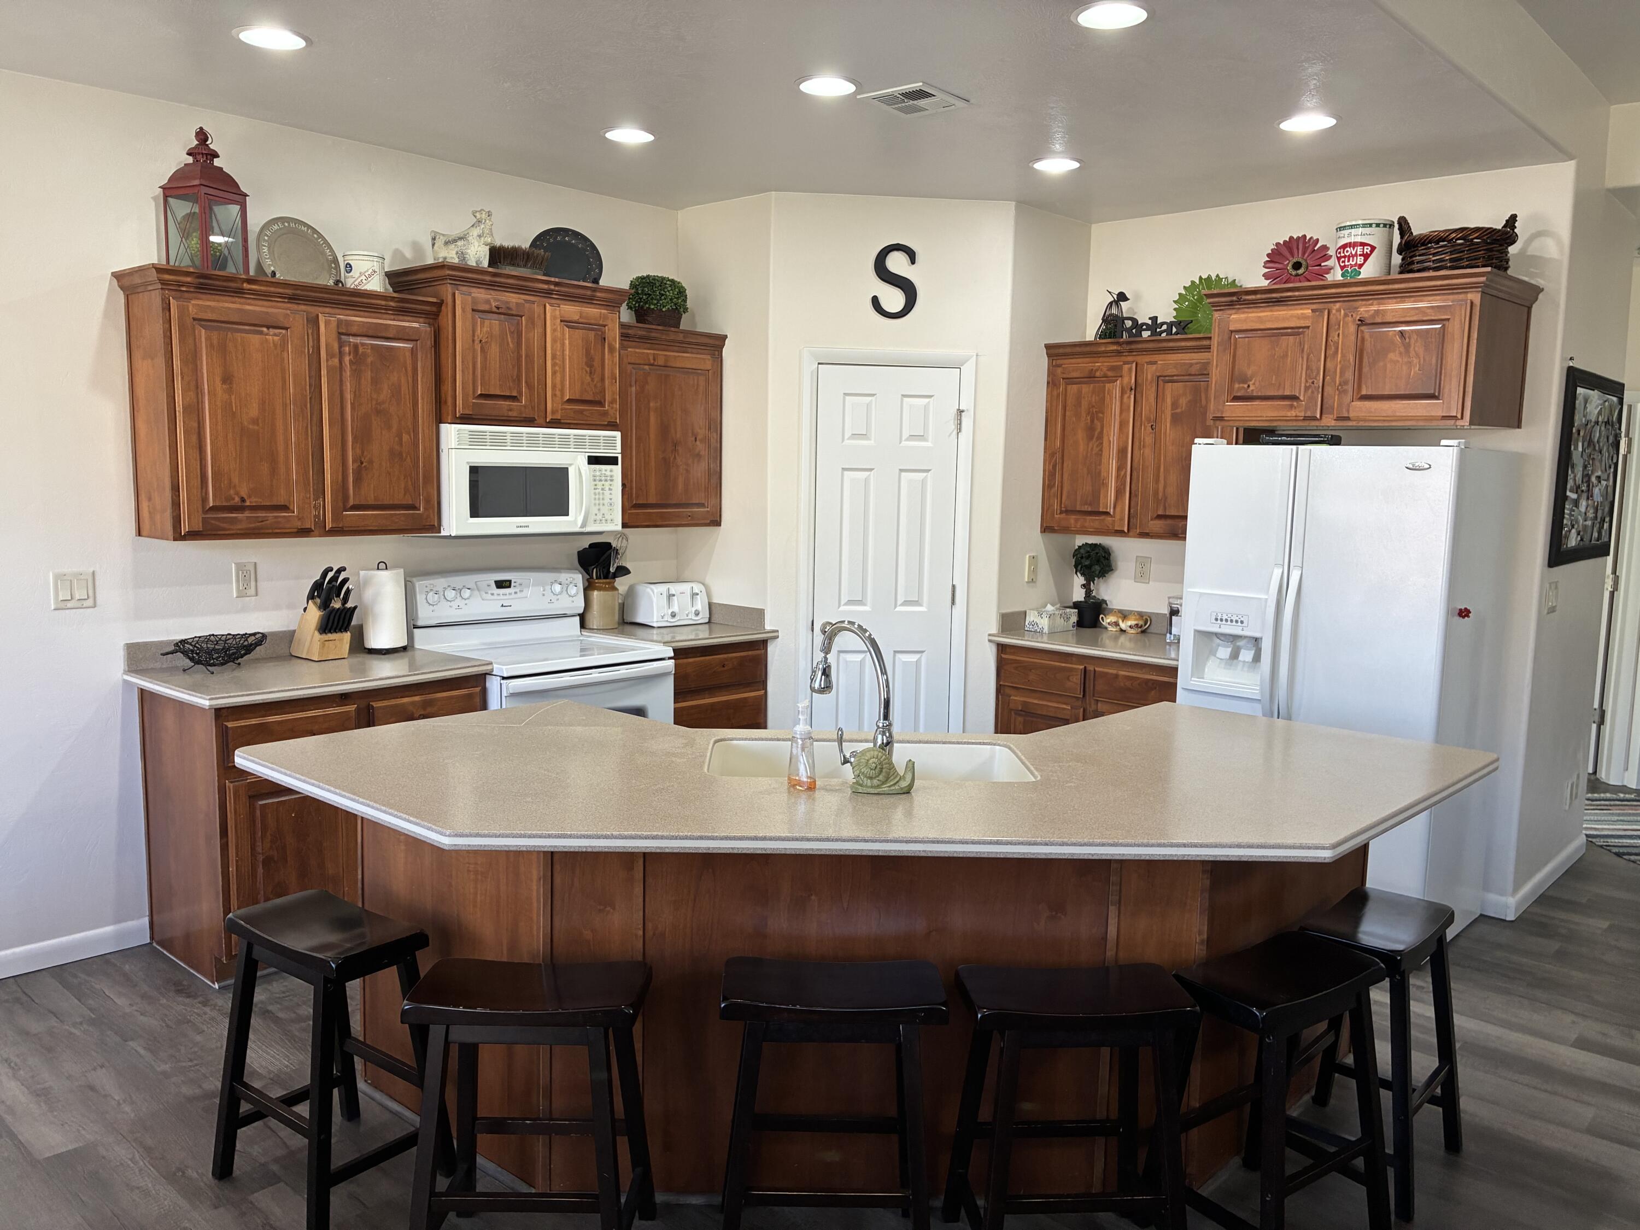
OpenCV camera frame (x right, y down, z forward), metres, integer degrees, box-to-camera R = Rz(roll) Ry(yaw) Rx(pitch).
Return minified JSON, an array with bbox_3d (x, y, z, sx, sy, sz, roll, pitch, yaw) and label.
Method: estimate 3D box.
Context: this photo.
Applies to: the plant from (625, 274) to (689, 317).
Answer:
[{"bbox_3d":[-0.698,-1.351,5.245,0.250,0.195,0.250,1,7,0],"label":"plant"}]

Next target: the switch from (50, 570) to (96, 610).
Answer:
[{"bbox_3d":[-2.335,-0.078,3.857,0.010,0.119,0.122,7,9,42],"label":"switch"}]

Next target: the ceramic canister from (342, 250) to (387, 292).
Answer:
[{"bbox_3d":[-1.587,-1.172,4.294,0.145,0.180,0.145,-1,7,-20],"label":"ceramic canister"}]

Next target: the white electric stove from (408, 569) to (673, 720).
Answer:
[{"bbox_3d":[-1.077,0.446,4.772,0.715,1.200,0.760,7,9,42],"label":"white electric stove"}]

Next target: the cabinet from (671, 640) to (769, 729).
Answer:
[{"bbox_3d":[-0.661,0.541,5.328,0.636,0.894,0.617,8,9,42],"label":"cabinet"}]

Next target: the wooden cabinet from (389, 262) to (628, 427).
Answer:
[{"bbox_3d":[-1.172,-0.990,4.718,0.413,0.553,0.821,8,9,42],"label":"wooden cabinet"}]

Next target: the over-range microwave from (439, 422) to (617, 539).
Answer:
[{"bbox_3d":[-1.192,-0.518,4.768,0.412,0.394,0.761,7,9,42],"label":"over-range microwave"}]

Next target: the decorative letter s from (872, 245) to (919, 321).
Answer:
[{"bbox_3d":[0.316,-1.403,5.178,0.197,0.312,0.022,1,7,-2],"label":"decorative letter s"}]

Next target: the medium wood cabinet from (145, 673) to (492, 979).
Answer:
[{"bbox_3d":[-1.701,0.653,4.212,0.610,0.872,0.910,7,9,42],"label":"medium wood cabinet"}]

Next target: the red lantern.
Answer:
[{"bbox_3d":[-1.946,-1.283,3.902,0.180,0.505,0.180,4,7,22],"label":"red lantern"}]

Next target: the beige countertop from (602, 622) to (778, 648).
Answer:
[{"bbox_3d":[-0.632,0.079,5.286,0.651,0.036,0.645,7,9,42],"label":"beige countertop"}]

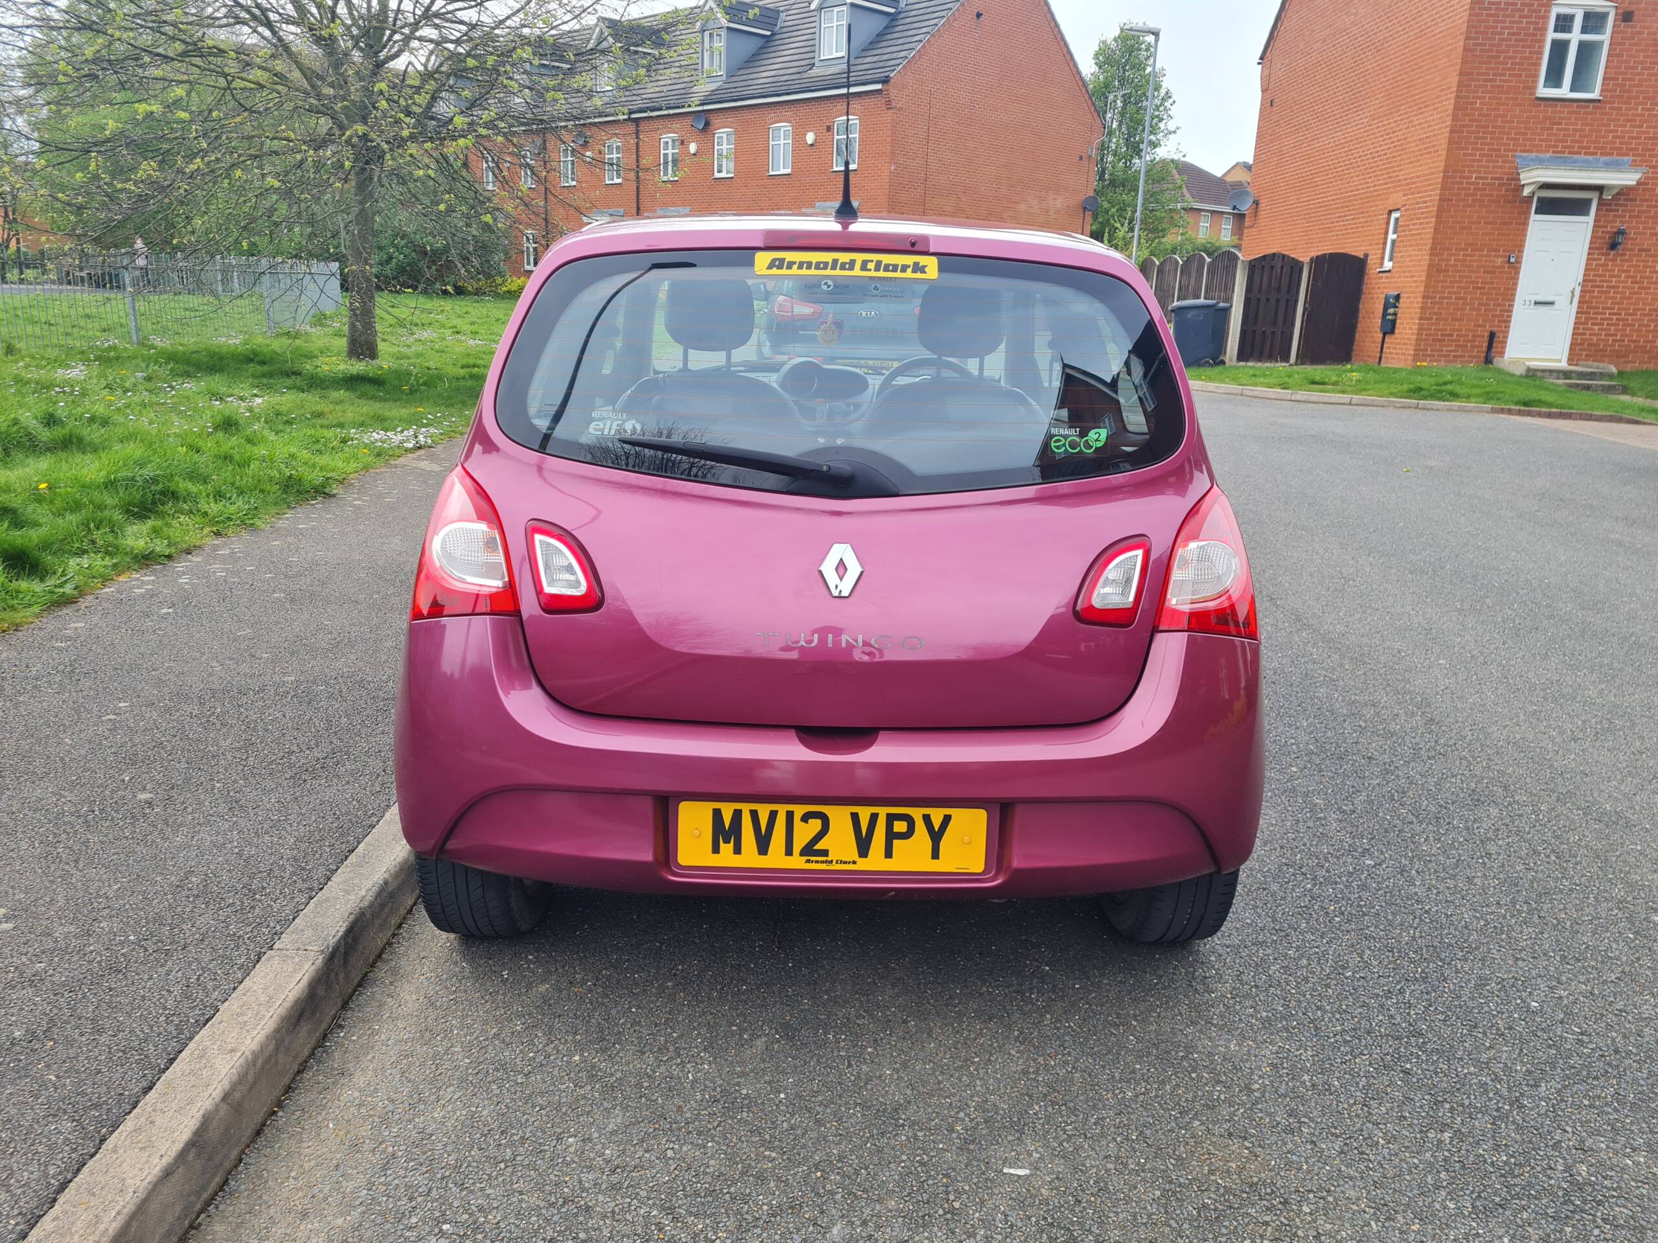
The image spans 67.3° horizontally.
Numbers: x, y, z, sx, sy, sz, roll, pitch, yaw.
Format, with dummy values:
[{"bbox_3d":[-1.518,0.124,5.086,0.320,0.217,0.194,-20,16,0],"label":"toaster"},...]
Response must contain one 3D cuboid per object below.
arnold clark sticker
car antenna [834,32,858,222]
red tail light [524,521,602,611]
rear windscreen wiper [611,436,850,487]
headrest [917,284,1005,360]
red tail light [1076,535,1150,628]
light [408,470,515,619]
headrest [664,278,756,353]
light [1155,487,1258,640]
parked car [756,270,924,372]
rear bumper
[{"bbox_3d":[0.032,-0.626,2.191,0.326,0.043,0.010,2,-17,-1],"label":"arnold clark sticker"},{"bbox_3d":[0.035,-0.914,2.299,0.045,0.373,0.060,0,45,0],"label":"car antenna"},{"bbox_3d":[-0.443,-0.090,2.084,0.128,0.155,0.070,5,16,10],"label":"red tail light"},{"bbox_3d":[-0.157,-0.270,2.076,0.405,0.045,0.045,9,-17,5],"label":"rear windscreen wiper"},{"bbox_3d":[0.353,-0.800,3.324,0.235,0.195,0.120,2,15,-1],"label":"headrest"},{"bbox_3d":[0.475,-0.066,2.083,0.128,0.155,0.070,-1,16,-12],"label":"red tail light"},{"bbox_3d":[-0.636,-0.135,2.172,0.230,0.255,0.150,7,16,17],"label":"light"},{"bbox_3d":[-0.318,-0.816,3.325,0.235,0.195,0.120,2,15,-1],"label":"headrest"},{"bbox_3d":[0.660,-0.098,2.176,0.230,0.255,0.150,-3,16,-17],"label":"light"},{"bbox_3d":[0.274,-2.777,12.062,1.855,1.640,4.440,2,15,-1],"label":"parked car"},{"bbox_3d":[0.003,0.223,2.208,1.630,0.430,0.400,2,15,-1],"label":"rear bumper"}]

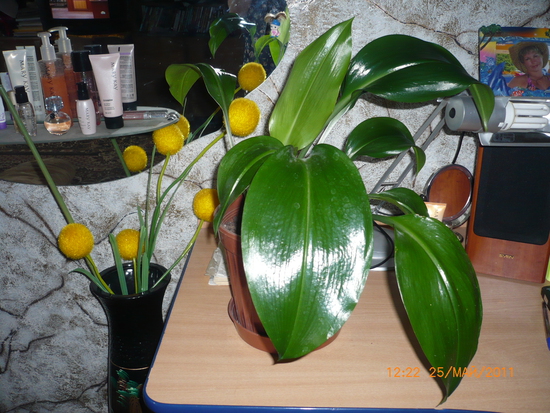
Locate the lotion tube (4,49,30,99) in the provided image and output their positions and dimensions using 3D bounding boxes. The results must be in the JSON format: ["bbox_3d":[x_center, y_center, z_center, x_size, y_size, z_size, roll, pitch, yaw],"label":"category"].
[{"bbox_3d":[-0.523,-0.246,1.158,0.047,0.150,0.033,-4,25,-7],"label":"lotion tube"}]

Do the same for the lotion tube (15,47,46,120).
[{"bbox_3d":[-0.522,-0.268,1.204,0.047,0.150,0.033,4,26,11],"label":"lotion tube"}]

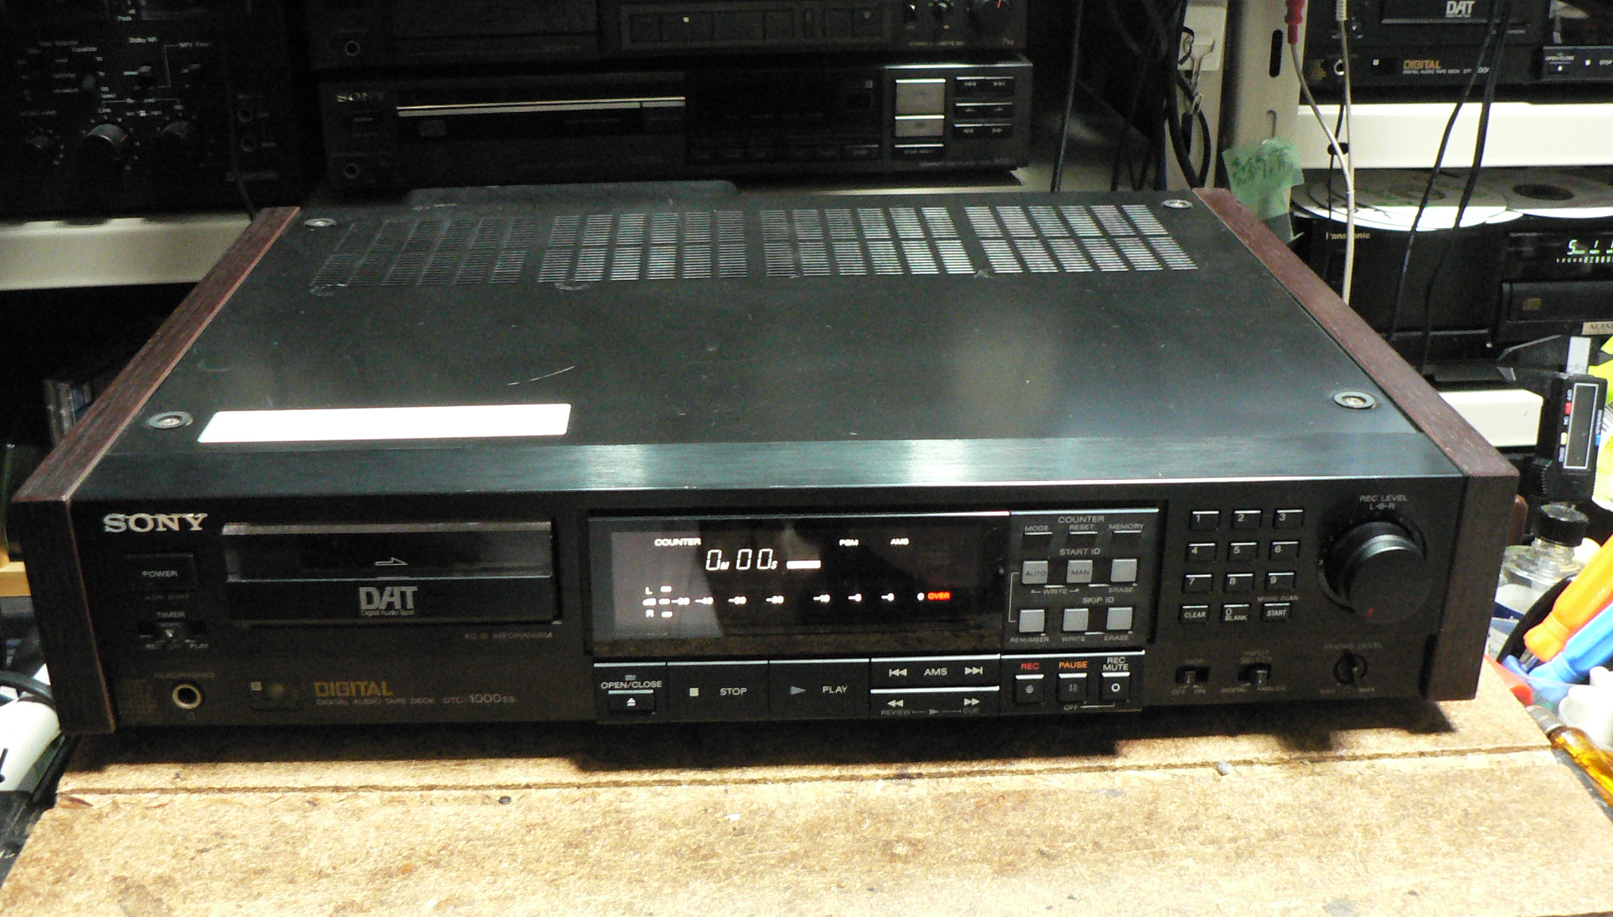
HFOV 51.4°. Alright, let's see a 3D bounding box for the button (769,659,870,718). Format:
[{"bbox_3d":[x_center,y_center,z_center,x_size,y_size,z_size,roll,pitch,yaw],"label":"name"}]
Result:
[{"bbox_3d":[0.004,0.074,0.552,0.033,0.022,0.006,-1,25,-3],"label":"button"}]

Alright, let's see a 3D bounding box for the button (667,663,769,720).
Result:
[{"bbox_3d":[-0.029,0.075,0.550,0.033,0.022,0.006,-1,25,-3],"label":"button"}]

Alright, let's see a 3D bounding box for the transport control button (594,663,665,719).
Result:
[{"bbox_3d":[-0.057,0.075,0.549,0.023,0.022,0.006,-1,25,-3],"label":"transport control button"}]

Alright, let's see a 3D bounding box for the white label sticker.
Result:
[{"bbox_3d":[-0.141,-0.012,0.567,0.119,0.001,0.026,-1,25,-3],"label":"white label sticker"}]

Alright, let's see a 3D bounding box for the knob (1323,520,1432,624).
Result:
[{"bbox_3d":[0.185,0.037,0.539,0.032,0.032,0.016,-1,25,-3],"label":"knob"}]

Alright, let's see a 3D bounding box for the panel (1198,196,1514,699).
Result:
[{"bbox_3d":[0.209,-0.025,0.700,0.018,0.084,0.326,-1,25,-3],"label":"panel"}]

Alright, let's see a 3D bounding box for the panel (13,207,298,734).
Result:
[{"bbox_3d":[-0.242,-0.016,0.676,0.018,0.084,0.326,-1,25,-3],"label":"panel"}]

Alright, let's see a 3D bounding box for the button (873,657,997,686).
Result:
[{"bbox_3d":[0.042,0.069,0.552,0.043,0.012,0.006,-1,25,-3],"label":"button"}]

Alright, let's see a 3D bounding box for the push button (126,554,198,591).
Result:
[{"bbox_3d":[-0.200,0.034,0.523,0.021,0.012,0.005,-1,25,-3],"label":"push button"}]

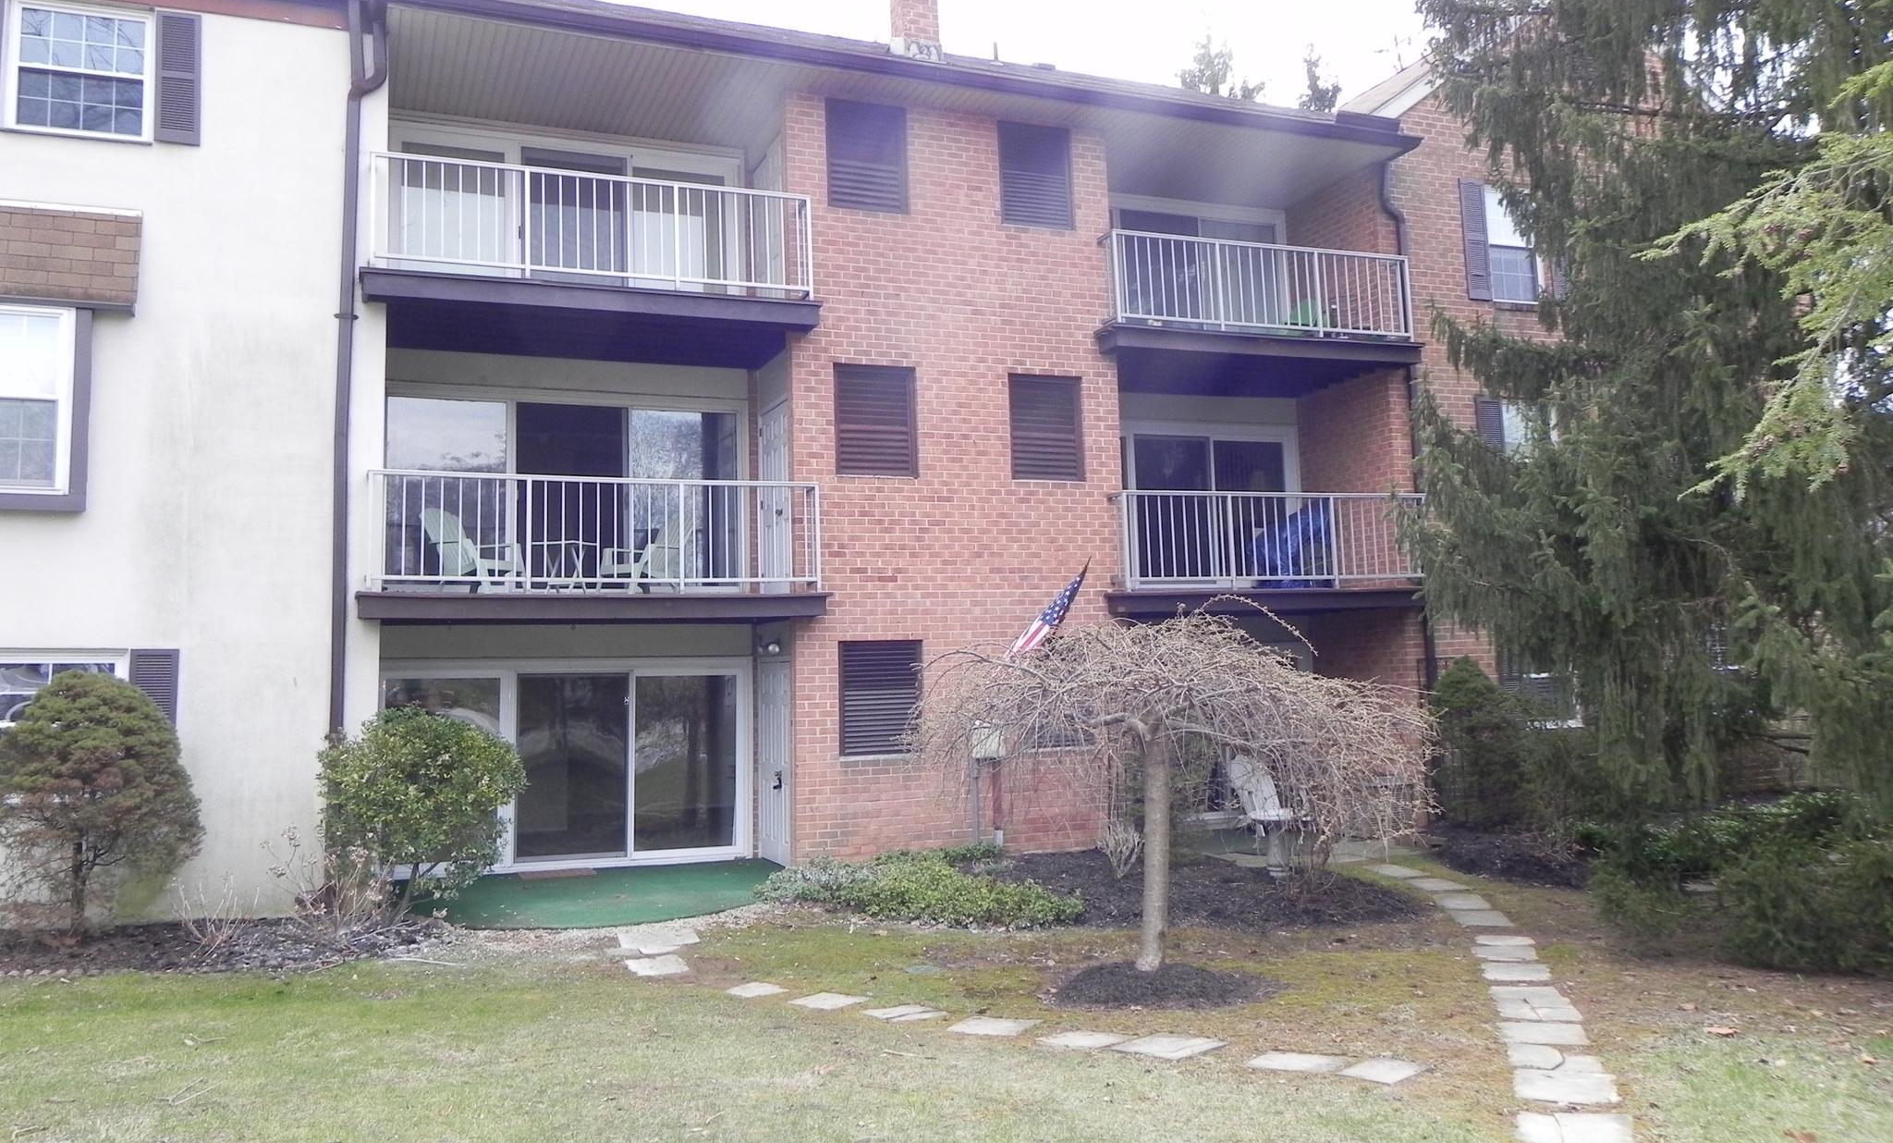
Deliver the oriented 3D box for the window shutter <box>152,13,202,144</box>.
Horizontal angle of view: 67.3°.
[{"bbox_3d":[-6.620,-4.252,12.252,0.351,1.178,0.050,0,-6,-20],"label":"window shutter"}]

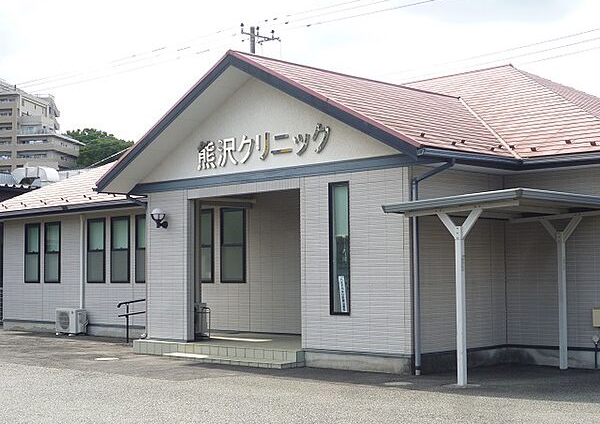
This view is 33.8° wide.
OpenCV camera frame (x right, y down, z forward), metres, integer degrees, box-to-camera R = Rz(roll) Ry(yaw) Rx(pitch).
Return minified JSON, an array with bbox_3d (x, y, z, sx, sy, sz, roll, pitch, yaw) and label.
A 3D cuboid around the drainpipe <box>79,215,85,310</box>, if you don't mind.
[{"bbox_3d":[-4.899,1.402,22.164,0.069,2.666,0.069,-4,-5,44],"label":"drainpipe"}]

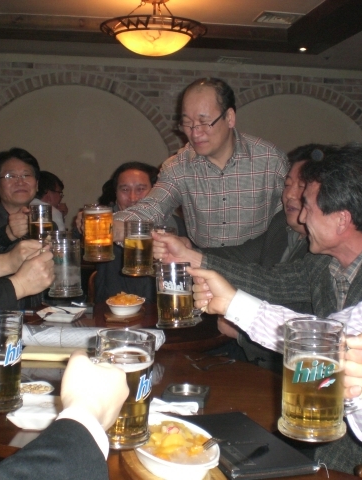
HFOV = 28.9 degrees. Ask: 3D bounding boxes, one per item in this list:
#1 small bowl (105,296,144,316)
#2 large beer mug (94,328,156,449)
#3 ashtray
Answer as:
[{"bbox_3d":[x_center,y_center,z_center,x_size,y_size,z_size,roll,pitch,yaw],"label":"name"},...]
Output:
[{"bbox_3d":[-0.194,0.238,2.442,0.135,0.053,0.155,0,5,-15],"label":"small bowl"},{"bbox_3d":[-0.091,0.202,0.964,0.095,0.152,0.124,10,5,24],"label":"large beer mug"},{"bbox_3d":[0.012,0.351,1.588,0.095,0.023,0.095,2,5,9],"label":"ashtray"}]

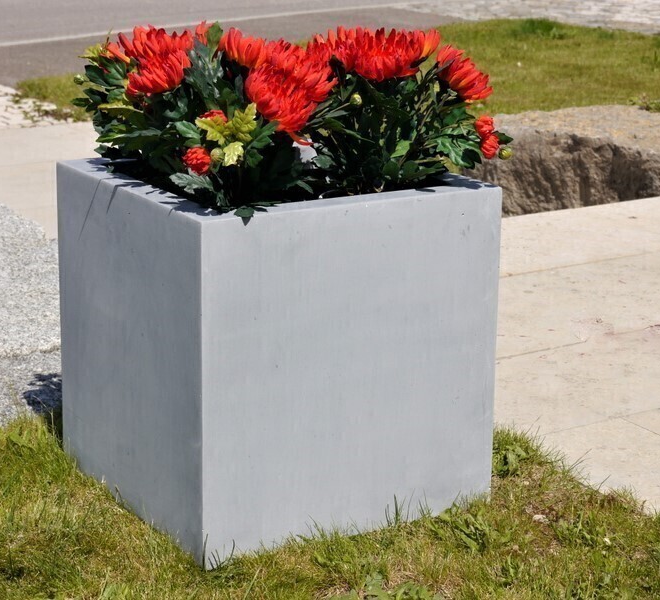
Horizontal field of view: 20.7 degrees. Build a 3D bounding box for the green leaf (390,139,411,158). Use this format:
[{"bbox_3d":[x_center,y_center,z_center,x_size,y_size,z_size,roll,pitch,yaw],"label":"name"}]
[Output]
[{"bbox_3d":[0.106,-0.227,2.700,0.030,0.031,0.018,1,16,2],"label":"green leaf"}]

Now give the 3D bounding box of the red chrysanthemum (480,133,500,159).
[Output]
[{"bbox_3d":[0.243,-0.234,2.730,0.031,0.039,0.032,-5,16,-19],"label":"red chrysanthemum"}]

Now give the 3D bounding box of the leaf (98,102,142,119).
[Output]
[{"bbox_3d":[-0.310,-0.282,2.665,0.065,0.016,0.036,9,19,-19],"label":"leaf"}]

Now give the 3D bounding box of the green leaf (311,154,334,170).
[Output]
[{"bbox_3d":[-0.011,-0.204,2.675,0.034,0.007,0.025,7,59,-11],"label":"green leaf"}]

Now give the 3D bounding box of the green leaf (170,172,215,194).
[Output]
[{"bbox_3d":[-0.196,-0.166,2.565,0.063,0.012,0.023,19,54,-11],"label":"green leaf"}]

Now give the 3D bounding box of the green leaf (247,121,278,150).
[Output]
[{"bbox_3d":[-0.096,-0.234,2.560,0.026,0.052,0.010,47,0,19],"label":"green leaf"}]

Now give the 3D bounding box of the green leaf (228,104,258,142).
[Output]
[{"bbox_3d":[-0.124,-0.251,2.550,0.034,0.052,0.011,30,0,17],"label":"green leaf"}]

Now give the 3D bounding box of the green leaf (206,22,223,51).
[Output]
[{"bbox_3d":[-0.168,-0.384,2.625,0.022,0.039,0.007,11,-6,-10],"label":"green leaf"}]

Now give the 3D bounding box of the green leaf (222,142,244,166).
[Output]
[{"bbox_3d":[-0.136,-0.205,2.540,0.028,0.035,0.007,11,-22,7],"label":"green leaf"}]

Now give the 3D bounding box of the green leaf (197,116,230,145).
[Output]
[{"bbox_3d":[-0.166,-0.240,2.550,0.049,0.031,0.011,29,-29,-11],"label":"green leaf"}]

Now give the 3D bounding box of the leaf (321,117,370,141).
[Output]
[{"bbox_3d":[0.023,-0.252,2.645,0.074,0.011,0.022,23,38,11],"label":"leaf"}]

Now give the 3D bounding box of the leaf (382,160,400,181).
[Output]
[{"bbox_3d":[0.092,-0.194,2.700,0.028,0.031,0.018,1,16,2],"label":"leaf"}]

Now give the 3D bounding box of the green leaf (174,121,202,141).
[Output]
[{"bbox_3d":[-0.203,-0.241,2.580,0.042,0.032,0.022,-1,16,-4],"label":"green leaf"}]

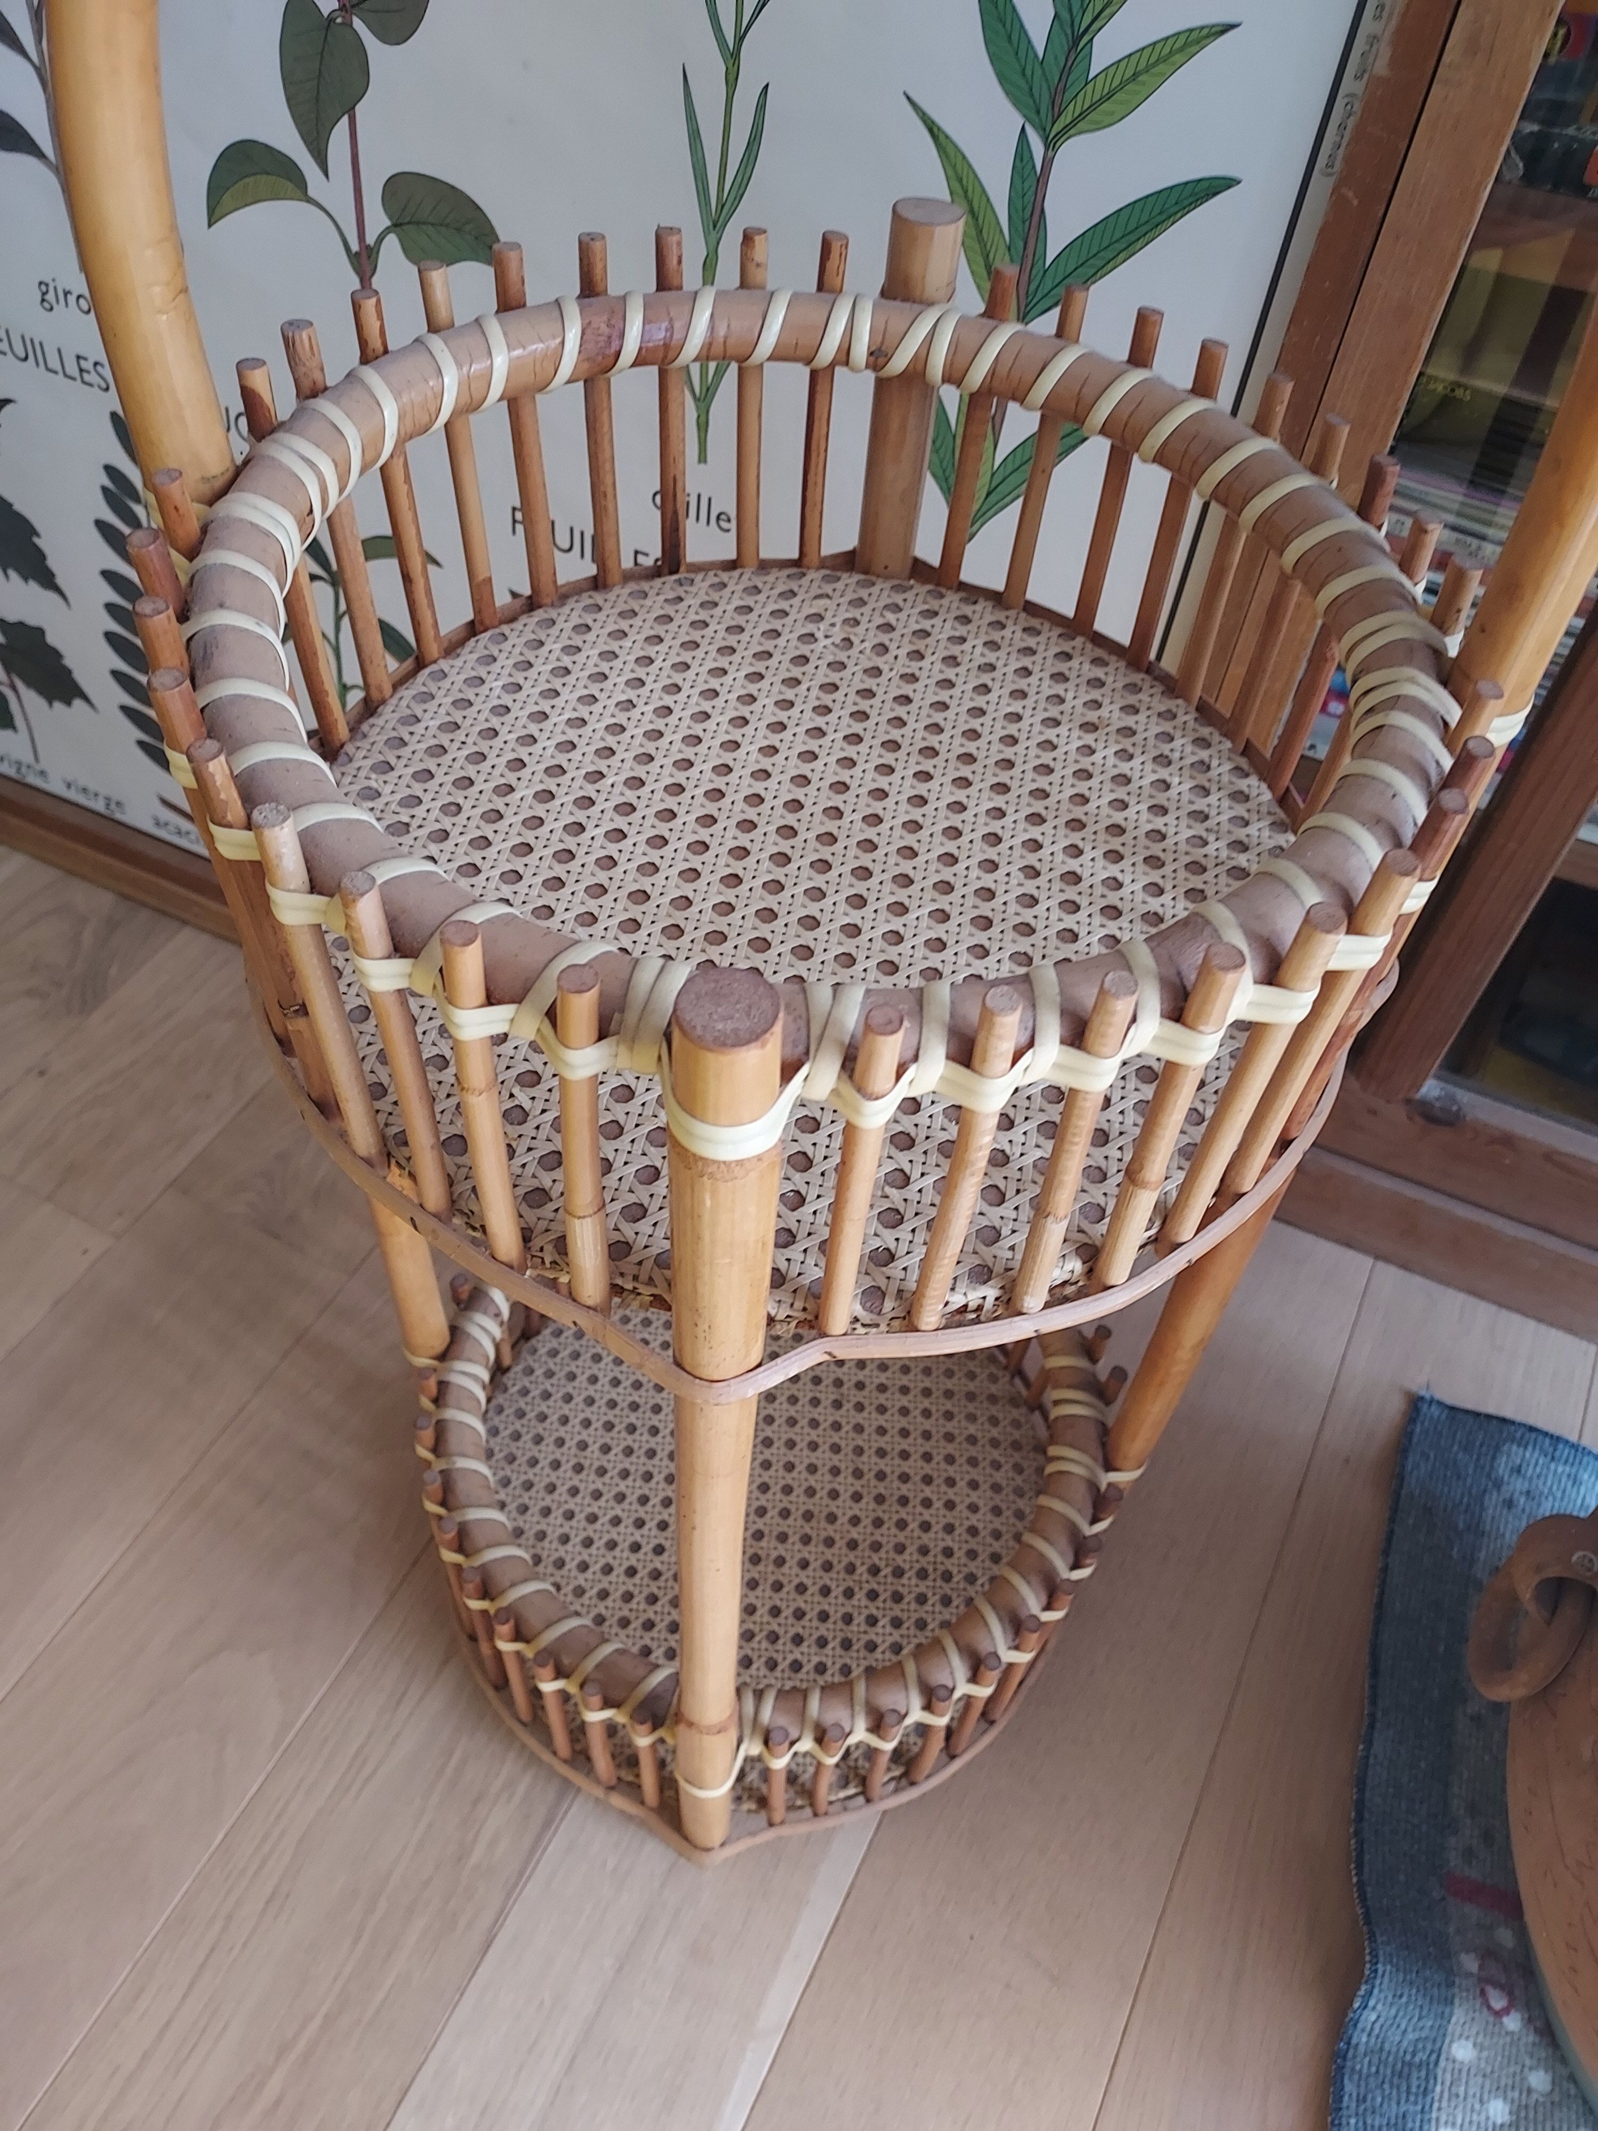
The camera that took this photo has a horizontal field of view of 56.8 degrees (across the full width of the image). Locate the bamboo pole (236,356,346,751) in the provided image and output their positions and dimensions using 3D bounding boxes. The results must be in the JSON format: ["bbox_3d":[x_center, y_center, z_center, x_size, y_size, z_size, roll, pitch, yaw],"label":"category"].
[{"bbox_3d":[-0.155,-0.151,0.459,0.009,0.132,0.009,-12,52,-15],"label":"bamboo pole"}]

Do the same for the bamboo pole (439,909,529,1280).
[{"bbox_3d":[-0.067,0.014,0.321,0.007,0.121,0.007,23,53,14],"label":"bamboo pole"}]

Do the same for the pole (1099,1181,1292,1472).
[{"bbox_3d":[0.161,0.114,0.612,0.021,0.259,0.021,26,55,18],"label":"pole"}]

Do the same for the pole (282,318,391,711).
[{"bbox_3d":[-0.146,-0.172,0.476,0.009,0.131,0.009,-12,53,-13],"label":"pole"}]

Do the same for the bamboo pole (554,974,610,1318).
[{"bbox_3d":[-0.048,0.023,0.332,0.009,0.127,0.009,-2,52,-8],"label":"bamboo pole"}]

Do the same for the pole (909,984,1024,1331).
[{"bbox_3d":[0.036,0.028,0.335,0.008,0.127,0.008,13,52,7],"label":"pole"}]

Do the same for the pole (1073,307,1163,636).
[{"bbox_3d":[0.112,-0.203,0.522,0.008,0.123,0.008,12,53,7],"label":"pole"}]

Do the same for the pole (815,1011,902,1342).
[{"bbox_3d":[0.013,0.030,0.332,0.008,0.126,0.008,9,52,3],"label":"pole"}]

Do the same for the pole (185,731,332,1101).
[{"bbox_3d":[-0.125,-0.028,0.351,0.008,0.121,0.008,-29,59,-24],"label":"pole"}]

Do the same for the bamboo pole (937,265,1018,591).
[{"bbox_3d":[0.062,-0.217,0.519,0.008,0.121,0.008,18,53,9],"label":"bamboo pole"}]

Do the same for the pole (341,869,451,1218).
[{"bbox_3d":[-0.093,0.002,0.348,0.008,0.125,0.008,-14,55,-15],"label":"pole"}]

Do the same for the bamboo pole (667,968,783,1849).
[{"bbox_3d":[-0.029,0.182,0.486,0.022,0.595,0.022,8,50,2],"label":"bamboo pole"}]

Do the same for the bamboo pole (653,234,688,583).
[{"bbox_3d":[-0.044,-0.227,0.520,0.009,0.121,0.009,-11,51,-13],"label":"bamboo pole"}]

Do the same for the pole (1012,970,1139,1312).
[{"bbox_3d":[0.058,0.024,0.321,0.007,0.121,0.007,-13,53,-13],"label":"pole"}]

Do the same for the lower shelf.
[{"bbox_3d":[-0.017,0.194,0.768,0.344,0.136,0.344,8,51,3],"label":"lower shelf"}]

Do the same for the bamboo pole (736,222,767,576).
[{"bbox_3d":[-0.017,-0.230,0.524,0.008,0.121,0.008,-4,50,-7],"label":"bamboo pole"}]

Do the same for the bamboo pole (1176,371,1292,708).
[{"bbox_3d":[0.146,-0.172,0.499,0.008,0.123,0.008,16,53,11],"label":"bamboo pole"}]

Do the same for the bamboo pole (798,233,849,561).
[{"bbox_3d":[0.009,-0.229,0.525,0.008,0.121,0.008,3,50,-2],"label":"bamboo pole"}]

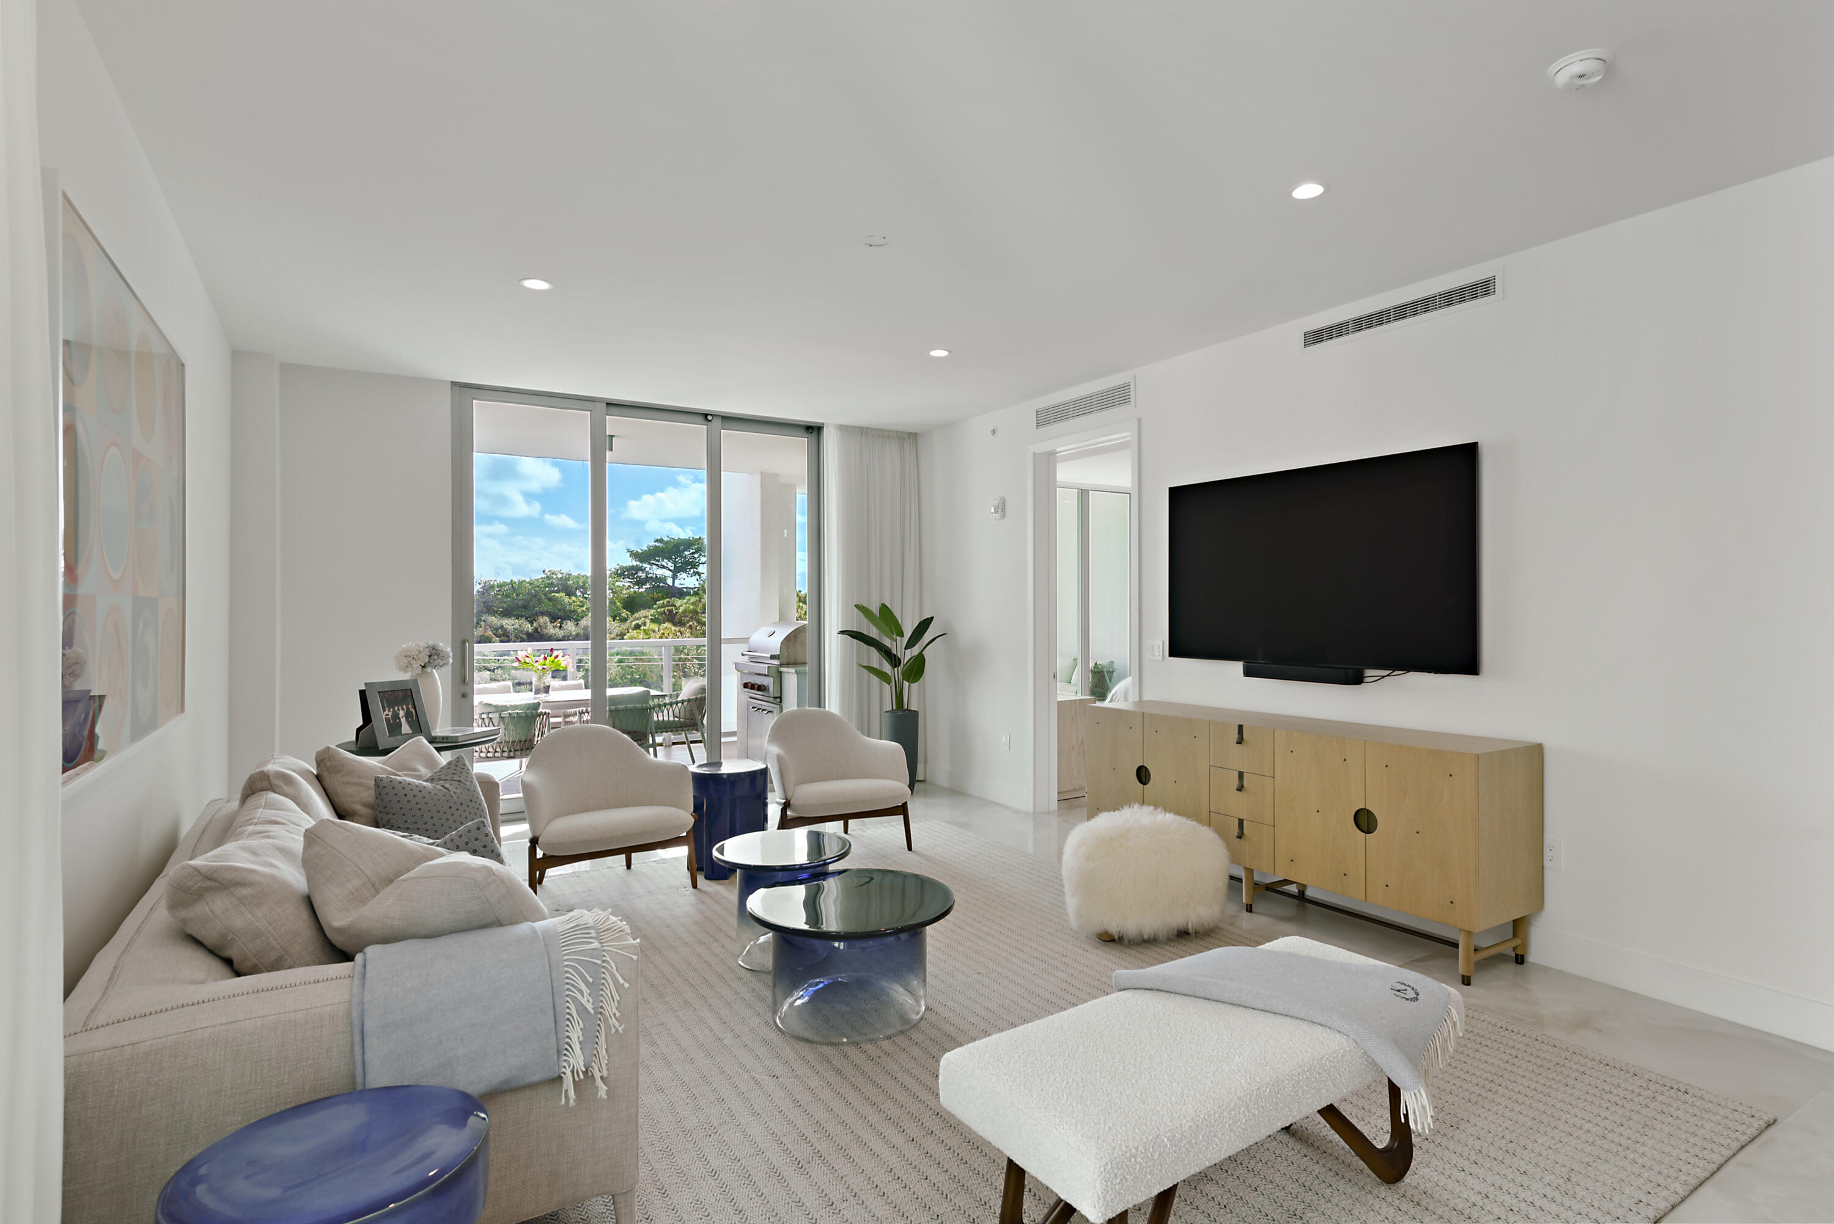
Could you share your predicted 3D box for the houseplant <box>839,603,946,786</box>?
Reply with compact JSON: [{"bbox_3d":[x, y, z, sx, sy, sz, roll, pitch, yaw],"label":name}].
[{"bbox_3d":[-0.130,0.648,7.057,0.770,1.410,0.680,0,0,-30],"label":"houseplant"}]

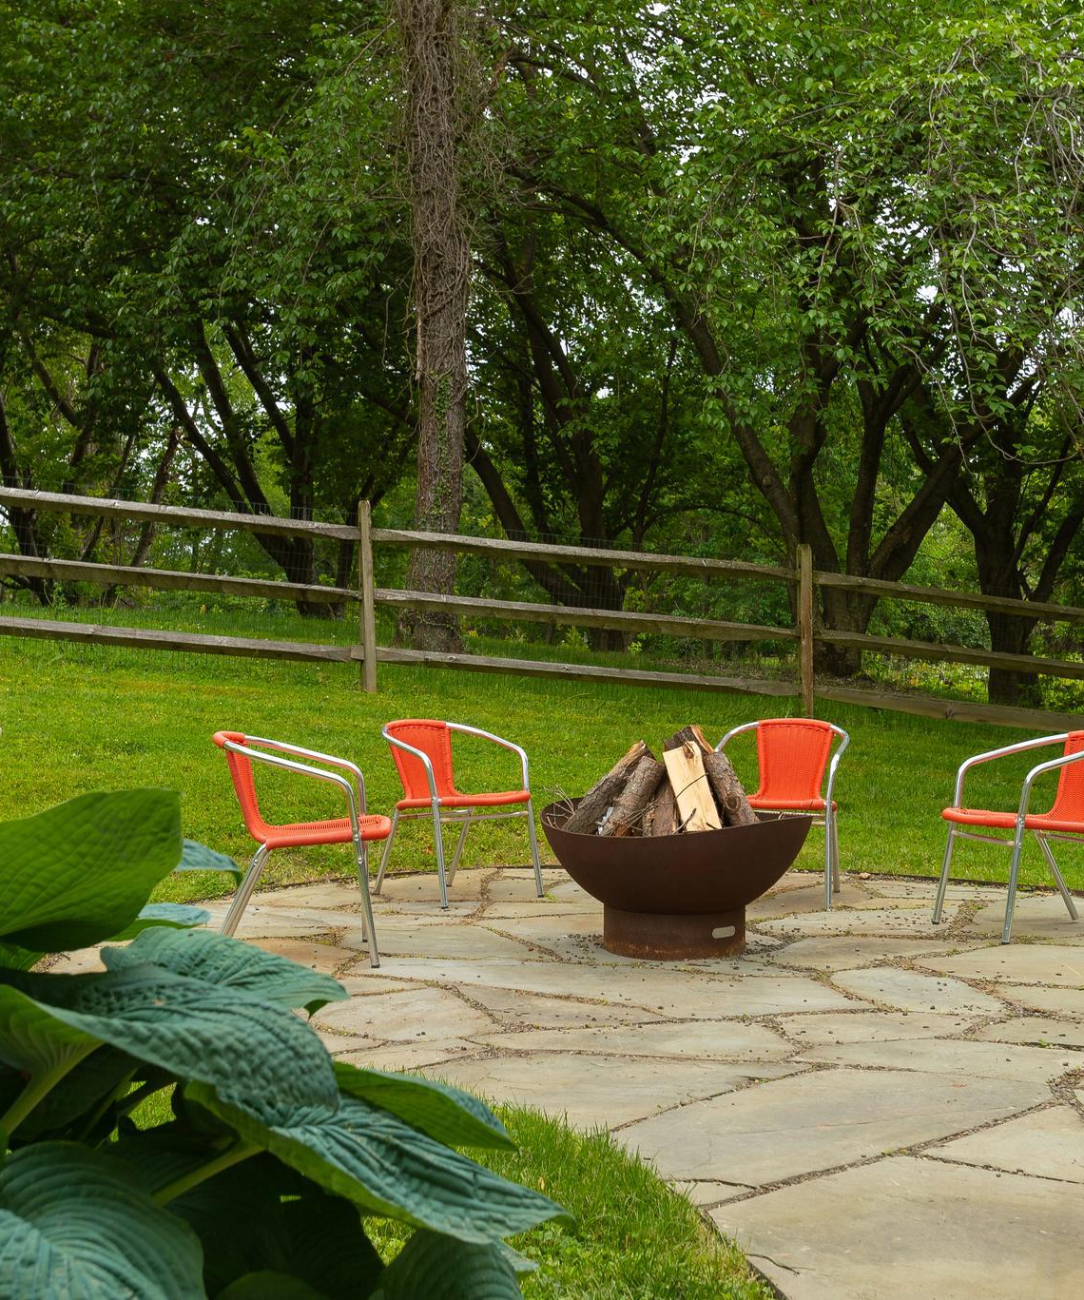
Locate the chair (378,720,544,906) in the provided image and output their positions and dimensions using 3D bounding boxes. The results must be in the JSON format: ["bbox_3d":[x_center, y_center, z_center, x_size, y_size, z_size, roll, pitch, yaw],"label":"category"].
[{"bbox_3d":[-0.375,0.666,7.449,0.542,0.725,0.592,0,-1,-41],"label":"chair"}]

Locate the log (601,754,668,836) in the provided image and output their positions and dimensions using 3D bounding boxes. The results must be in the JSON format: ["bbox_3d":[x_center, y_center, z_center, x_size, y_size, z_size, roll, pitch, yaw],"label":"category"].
[{"bbox_3d":[0.275,0.539,5.974,0.085,0.420,0.085,33,-19,0],"label":"log"}]

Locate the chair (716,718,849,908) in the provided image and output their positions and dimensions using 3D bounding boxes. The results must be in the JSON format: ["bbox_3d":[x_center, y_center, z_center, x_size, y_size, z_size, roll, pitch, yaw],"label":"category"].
[{"bbox_3d":[0.990,0.666,7.375,0.542,0.725,0.592,0,0,20],"label":"chair"}]

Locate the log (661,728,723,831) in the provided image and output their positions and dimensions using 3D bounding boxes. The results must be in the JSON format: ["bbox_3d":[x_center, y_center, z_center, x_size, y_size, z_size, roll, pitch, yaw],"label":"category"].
[{"bbox_3d":[0.517,0.489,5.932,0.115,0.430,0.100,-14,-25,0],"label":"log"}]

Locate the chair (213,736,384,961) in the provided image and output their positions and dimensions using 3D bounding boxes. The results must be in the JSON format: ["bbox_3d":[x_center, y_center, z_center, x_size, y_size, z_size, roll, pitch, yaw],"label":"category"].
[{"bbox_3d":[-0.803,0.654,5.981,0.592,0.725,0.542,0,0,-1],"label":"chair"}]

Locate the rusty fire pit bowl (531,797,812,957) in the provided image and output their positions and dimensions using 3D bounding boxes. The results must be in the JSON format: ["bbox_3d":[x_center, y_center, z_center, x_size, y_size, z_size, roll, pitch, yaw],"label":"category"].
[{"bbox_3d":[0.459,0.783,6.074,0.923,0.470,0.923,0,0,0],"label":"rusty fire pit bowl"}]

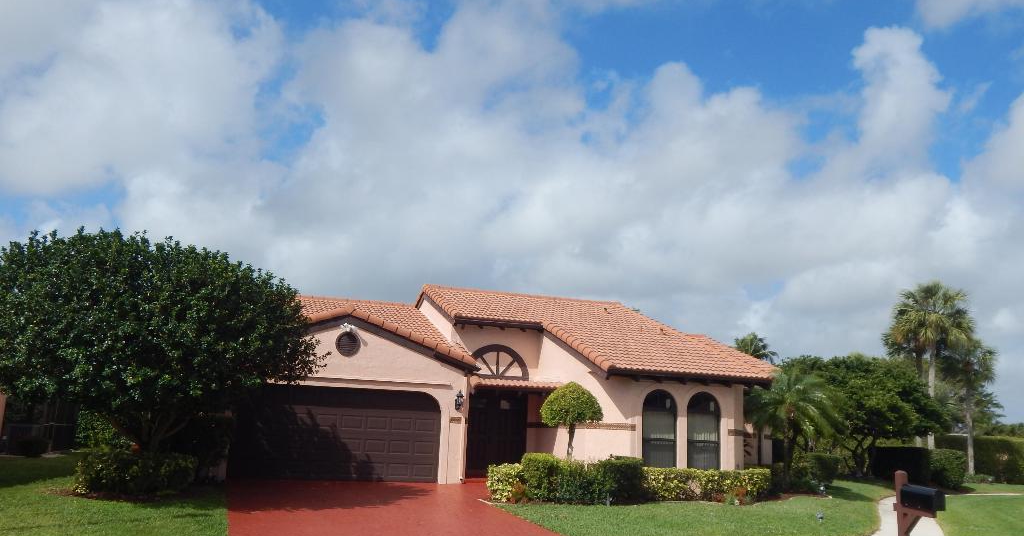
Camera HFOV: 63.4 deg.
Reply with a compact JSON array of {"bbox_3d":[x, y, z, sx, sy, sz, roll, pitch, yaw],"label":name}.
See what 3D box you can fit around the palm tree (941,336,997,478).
[{"bbox_3d":[23.147,7.175,42.000,2.900,7.100,2.900,6,-12,-16],"label":"palm tree"}]

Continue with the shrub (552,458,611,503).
[{"bbox_3d":[1.460,4.485,17.400,1.200,0.950,1.100,6,-12,-16],"label":"shrub"}]

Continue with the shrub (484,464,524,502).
[{"bbox_3d":[-0.161,4.436,17.200,0.770,0.780,0.770,6,-11,-17],"label":"shrub"}]

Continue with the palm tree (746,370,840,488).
[{"bbox_3d":[7.966,4.569,23.800,2.600,3.250,2.600,6,-11,-17],"label":"palm tree"}]

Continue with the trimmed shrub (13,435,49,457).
[{"bbox_3d":[-14.213,5.280,24.500,1.000,0.700,0.950,6,-12,-16],"label":"trimmed shrub"}]

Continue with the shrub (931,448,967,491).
[{"bbox_3d":[16.336,7.541,31.000,1.400,1.550,1.400,6,-12,-16],"label":"shrub"}]

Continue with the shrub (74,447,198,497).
[{"bbox_3d":[-7.078,3.839,15.800,2.100,0.870,1.400,6,-11,-17],"label":"shrub"}]

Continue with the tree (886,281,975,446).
[{"bbox_3d":[21.726,5.736,43.000,4.500,10.000,4.400,6,-12,-16],"label":"tree"}]

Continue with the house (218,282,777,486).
[{"bbox_3d":[-2.078,3.187,24.938,13.300,5.950,14.800,6,-12,-16],"label":"house"}]

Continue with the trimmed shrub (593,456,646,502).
[{"bbox_3d":[2.316,4.559,17.900,0.900,0.950,0.900,6,-11,-17],"label":"trimmed shrub"}]

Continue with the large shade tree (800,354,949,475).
[{"bbox_3d":[15.368,6.482,36.000,6.200,5.200,5.800,6,-11,-17],"label":"large shade tree"}]

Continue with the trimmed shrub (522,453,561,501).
[{"bbox_3d":[0.597,4.384,17.500,0.820,0.950,0.820,6,-11,-17],"label":"trimmed shrub"}]

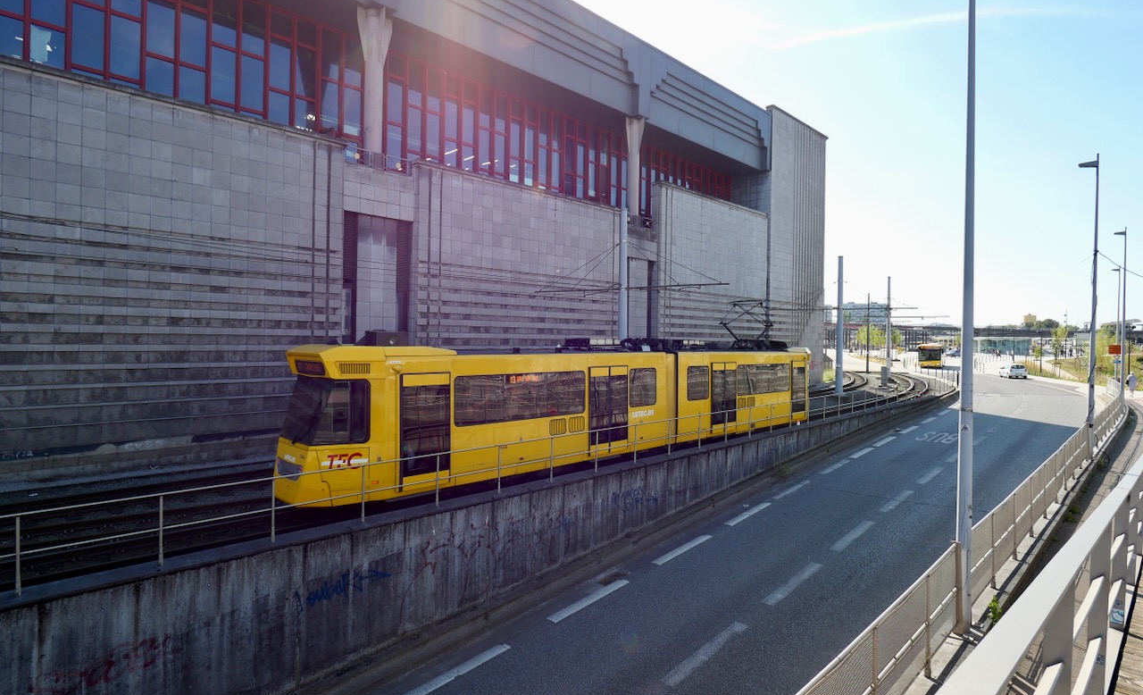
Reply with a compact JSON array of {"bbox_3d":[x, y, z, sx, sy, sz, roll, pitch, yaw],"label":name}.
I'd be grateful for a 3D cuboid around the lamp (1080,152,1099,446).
[{"bbox_3d":[14.385,-1.115,16.603,0.300,8.500,0.500,1,0,-44],"label":"lamp"}]

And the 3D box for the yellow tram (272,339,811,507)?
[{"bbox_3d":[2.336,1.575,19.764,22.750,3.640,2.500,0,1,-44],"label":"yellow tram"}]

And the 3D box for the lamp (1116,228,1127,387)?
[{"bbox_3d":[25.099,-1.279,27.203,0.300,8.500,0.500,1,0,-44],"label":"lamp"}]

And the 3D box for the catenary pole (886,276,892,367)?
[{"bbox_3d":[25.642,-1.673,47.992,0.380,8.250,0.380,1,0,-44],"label":"catenary pole"}]

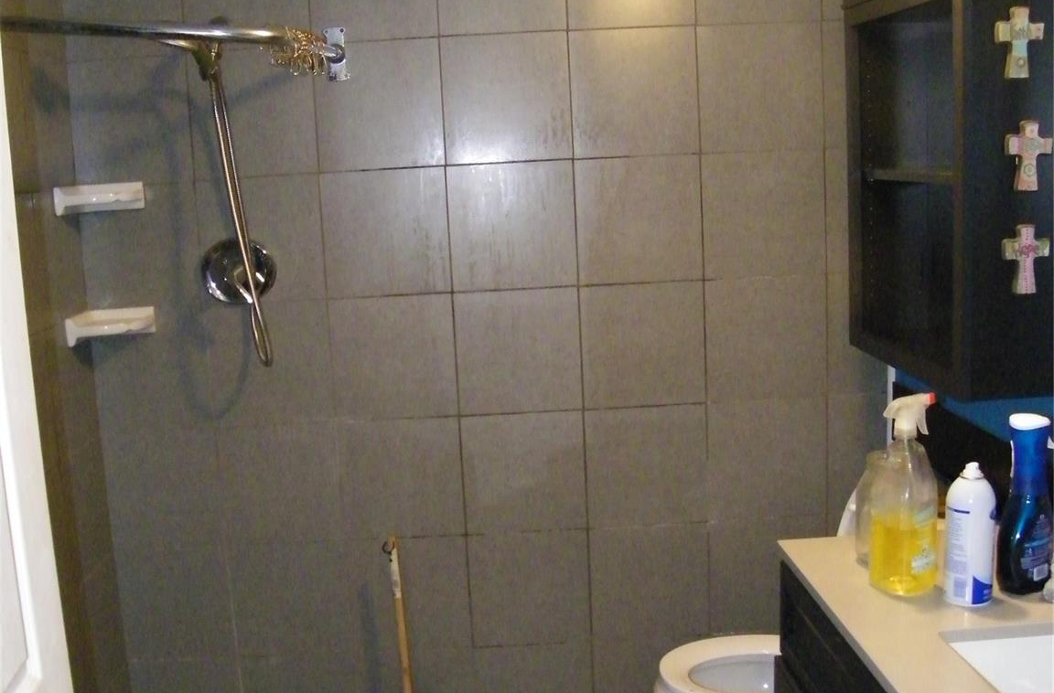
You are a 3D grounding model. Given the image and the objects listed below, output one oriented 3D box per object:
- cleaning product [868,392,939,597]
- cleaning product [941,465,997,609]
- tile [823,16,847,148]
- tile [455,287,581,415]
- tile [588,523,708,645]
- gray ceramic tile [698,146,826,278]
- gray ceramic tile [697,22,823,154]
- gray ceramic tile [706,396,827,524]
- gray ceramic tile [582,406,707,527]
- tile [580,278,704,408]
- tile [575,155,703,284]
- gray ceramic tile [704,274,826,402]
[{"bbox_3d":[0.525,0.202,1.587,0.097,0.277,0.086,-1,8,12],"label":"cleaning product"},{"bbox_3d":[0.601,0.247,1.541,0.066,0.196,0.066,-3,8,0],"label":"cleaning product"},{"bbox_3d":[0.783,-0.626,2.719,0.148,0.303,0.012,-3,8,0],"label":"tile"},{"bbox_3d":[-0.021,0.013,2.813,0.303,0.303,0.012,-3,8,0],"label":"tile"},{"bbox_3d":[0.314,0.602,2.908,0.303,0.303,0.010,-3,8,-1],"label":"tile"},{"bbox_3d":[0.580,-0.323,2.787,0.304,0.304,0.010,-3,8,0],"label":"gray ceramic tile"},{"bbox_3d":[0.563,-0.623,2.739,0.303,0.303,0.010,-3,8,-1],"label":"gray ceramic tile"},{"bbox_3d":[0.606,0.285,2.875,0.304,0.304,0.010,-3,8,0],"label":"gray ceramic tile"},{"bbox_3d":[0.300,0.300,2.865,0.303,0.303,0.010,-3,8,-1],"label":"gray ceramic tile"},{"bbox_3d":[0.286,-0.003,2.821,0.303,0.303,0.010,-3,8,-1],"label":"tile"},{"bbox_3d":[0.272,-0.305,2.778,0.303,0.303,0.010,-3,8,-1],"label":"tile"},{"bbox_3d":[0.590,-0.019,2.809,0.303,0.303,0.012,-3,8,0],"label":"gray ceramic tile"}]

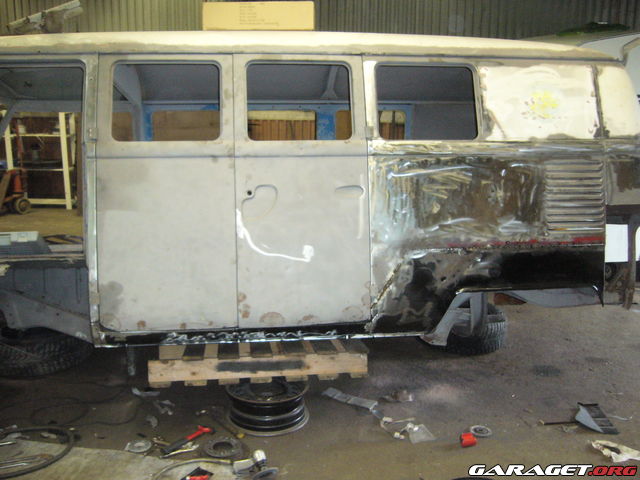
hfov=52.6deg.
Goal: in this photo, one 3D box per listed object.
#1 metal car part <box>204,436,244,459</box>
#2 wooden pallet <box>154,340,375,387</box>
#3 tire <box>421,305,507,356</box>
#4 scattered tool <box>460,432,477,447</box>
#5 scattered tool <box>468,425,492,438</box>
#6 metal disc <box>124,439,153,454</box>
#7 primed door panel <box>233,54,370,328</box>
[{"bbox_3d":[-0.424,0.894,2.797,0.170,0.025,0.170,0,8,0],"label":"metal car part"},{"bbox_3d":[-0.356,0.549,3.604,1.053,0.138,1.000,-1,9,-8],"label":"wooden pallet"},{"bbox_3d":[0.949,0.588,4.286,0.556,0.190,0.556,0,8,0],"label":"tire"},{"bbox_3d":[0.654,0.877,2.847,0.066,0.046,0.050,0,8,0],"label":"scattered tool"},{"bbox_3d":[0.738,0.876,2.957,0.096,0.015,0.096,0,8,0],"label":"scattered tool"},{"bbox_3d":[-0.794,0.906,2.841,0.110,0.009,0.108,1,12,0],"label":"metal disc"},{"bbox_3d":[-0.070,-0.221,2.867,0.588,1.197,0.080,-1,-3,-6],"label":"primed door panel"}]

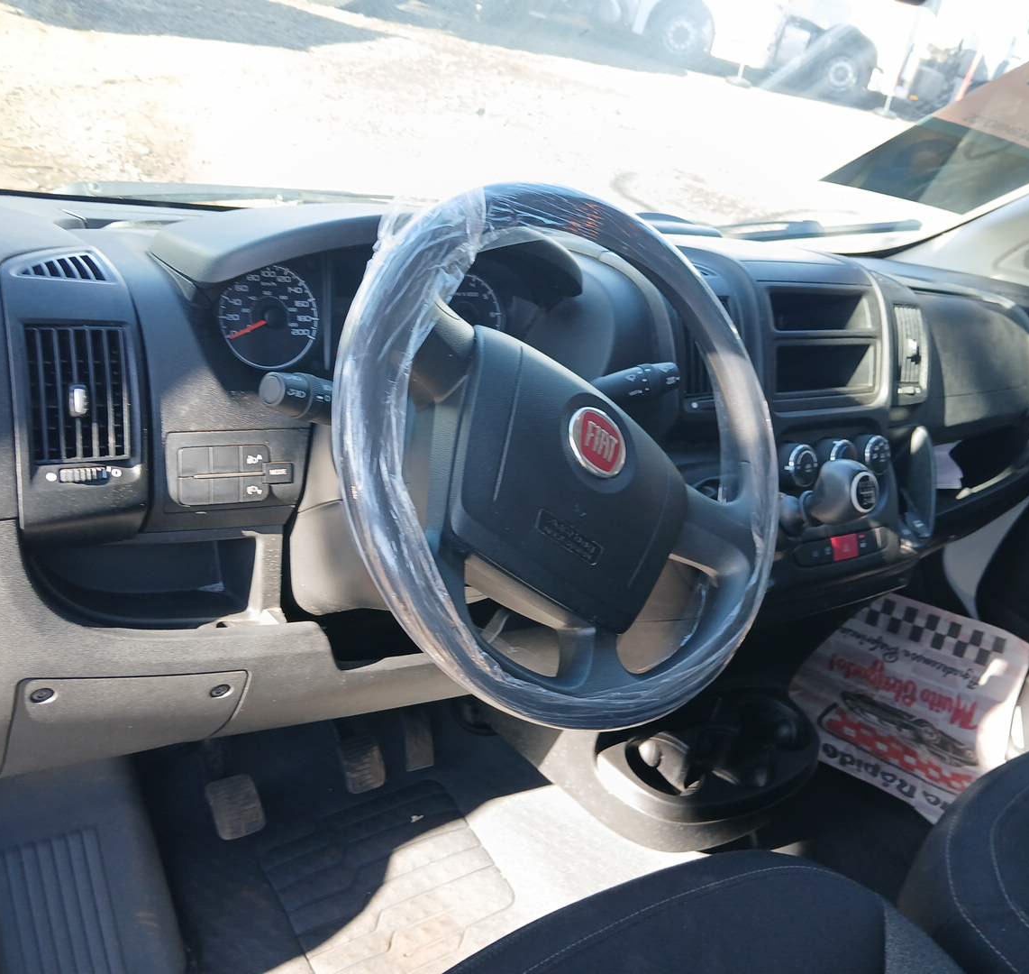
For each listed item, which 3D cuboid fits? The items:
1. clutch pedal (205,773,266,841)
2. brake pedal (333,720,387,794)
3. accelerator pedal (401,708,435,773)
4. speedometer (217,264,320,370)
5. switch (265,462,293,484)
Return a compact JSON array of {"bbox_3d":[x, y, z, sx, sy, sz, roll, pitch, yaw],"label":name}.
[{"bbox_3d":[-0.299,0.343,1.037,0.050,0.025,0.060,-8,69,-38],"label":"clutch pedal"},{"bbox_3d":[-0.180,0.316,1.118,0.051,0.025,0.066,-8,77,-38],"label":"brake pedal"},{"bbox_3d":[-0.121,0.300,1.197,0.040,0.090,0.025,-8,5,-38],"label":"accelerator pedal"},{"bbox_3d":[-0.217,-0.148,0.848,0.094,0.092,0.025,-8,15,-38],"label":"speedometer"},{"bbox_3d":[-0.197,-0.012,0.808,0.027,0.018,0.010,-8,17,-38],"label":"switch"}]

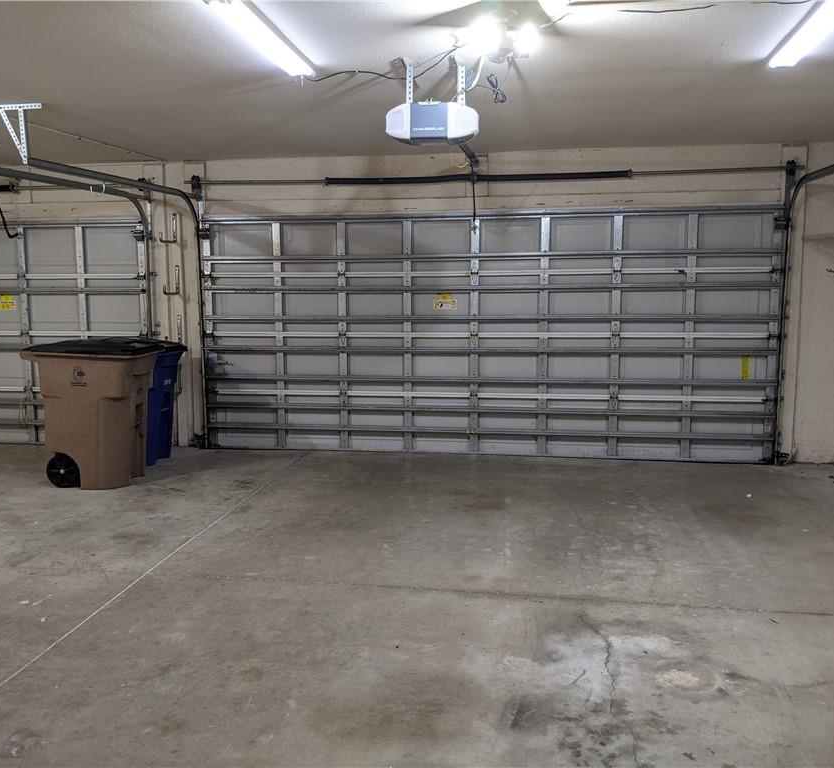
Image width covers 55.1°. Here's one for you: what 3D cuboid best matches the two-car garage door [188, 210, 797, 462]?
[{"bbox_3d":[0.531,-0.413,6.826,4.880,2.130,0.130,1,7,8],"label":"two-car garage door"}]

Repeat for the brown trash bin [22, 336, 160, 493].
[{"bbox_3d":[-2.411,0.211,6.134,0.890,1.080,0.690,0,7,1],"label":"brown trash bin"}]

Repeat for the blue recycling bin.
[{"bbox_3d":[-2.428,0.126,6.798,0.880,1.080,0.690,0,7,1],"label":"blue recycling bin"}]

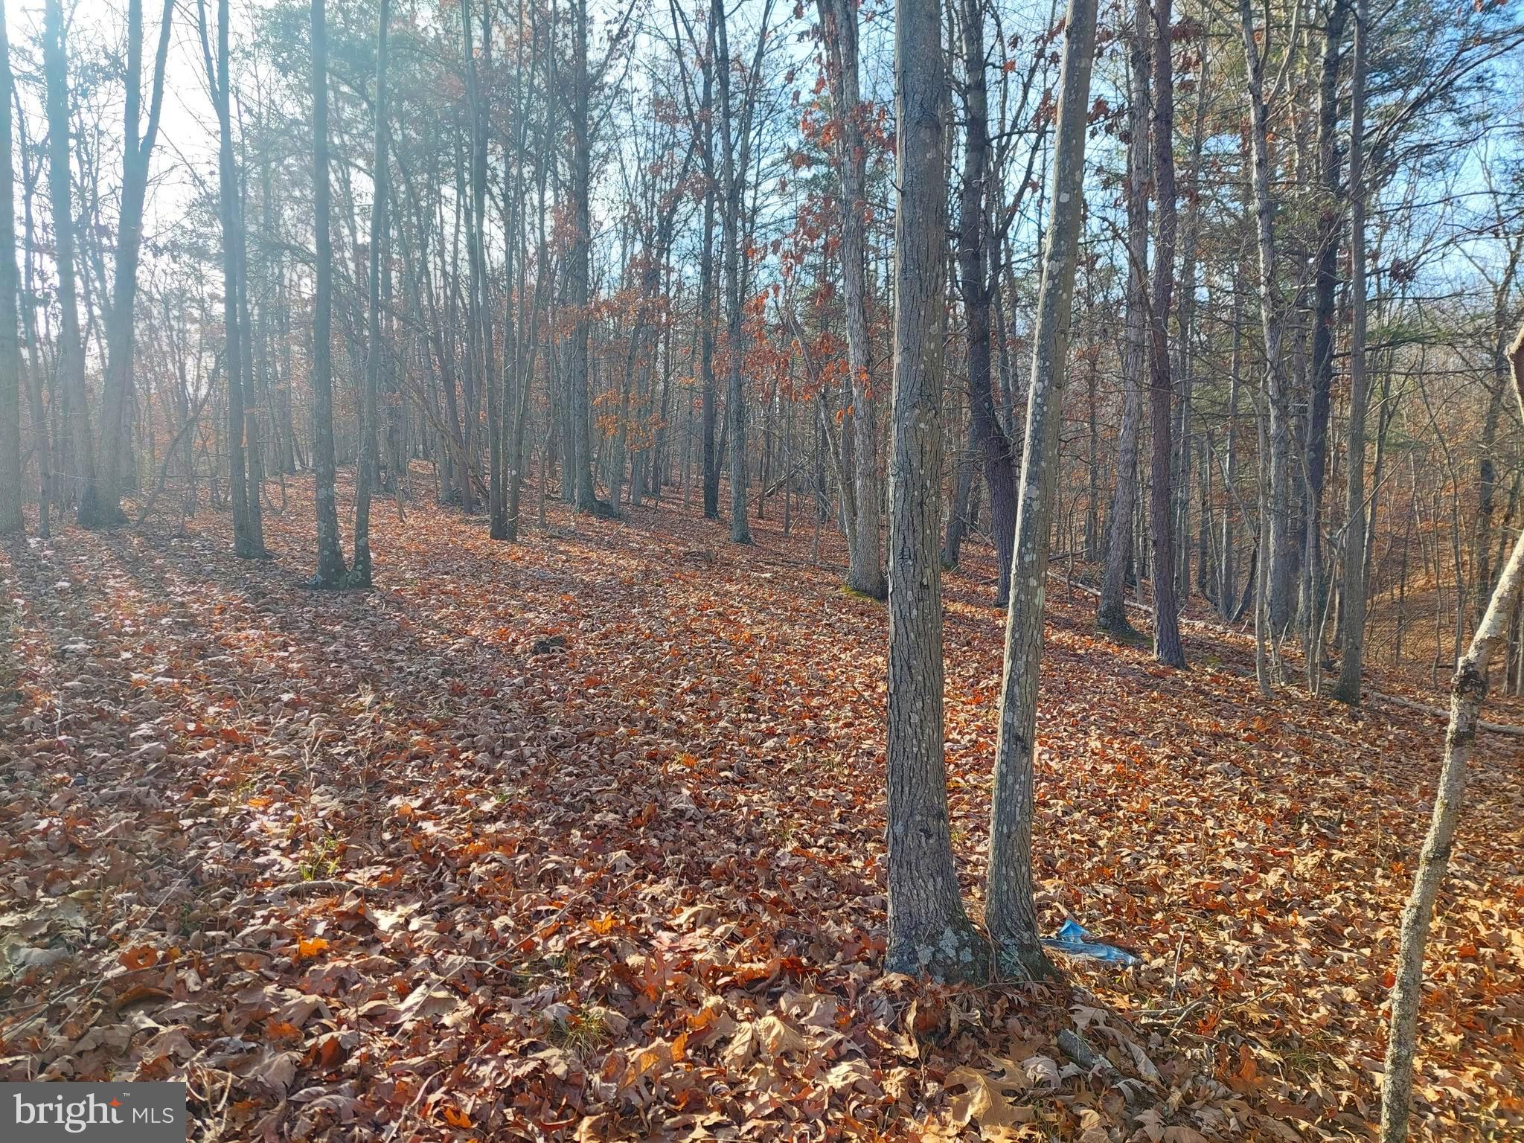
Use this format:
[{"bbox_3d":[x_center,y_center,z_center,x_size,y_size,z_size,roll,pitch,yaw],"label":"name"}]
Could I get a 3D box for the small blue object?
[{"bbox_3d":[1.180,1.336,3.800,0.340,0.070,0.160,4,2,18],"label":"small blue object"}]

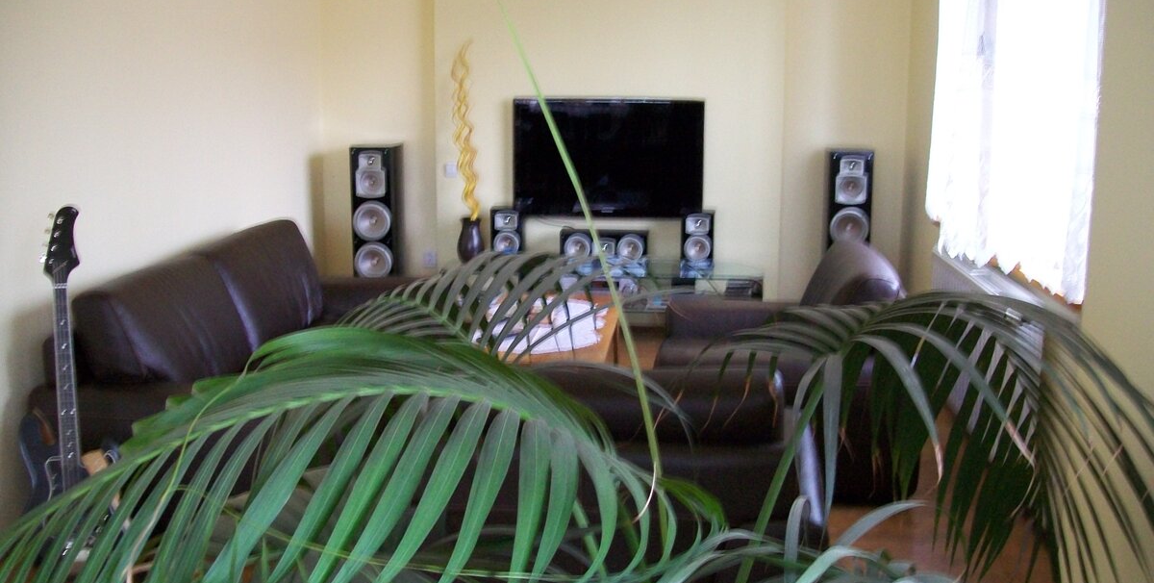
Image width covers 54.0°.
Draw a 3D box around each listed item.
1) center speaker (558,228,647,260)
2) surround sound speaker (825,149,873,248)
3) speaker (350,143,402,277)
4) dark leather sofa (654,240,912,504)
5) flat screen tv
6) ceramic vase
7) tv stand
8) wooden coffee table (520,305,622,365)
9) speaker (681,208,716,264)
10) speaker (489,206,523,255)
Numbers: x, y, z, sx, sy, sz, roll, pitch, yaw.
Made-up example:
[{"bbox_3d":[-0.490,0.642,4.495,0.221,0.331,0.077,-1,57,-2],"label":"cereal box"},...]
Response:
[{"bbox_3d":[0.152,-0.238,6.136,0.465,0.165,0.210,1,10,3],"label":"center speaker"},{"bbox_3d":[1.582,-0.276,6.625,0.240,1.100,0.380,2,10,9],"label":"surround sound speaker"},{"bbox_3d":[-1.153,-0.298,6.625,0.240,1.100,0.380,0,10,0],"label":"speaker"},{"bbox_3d":[0.718,0.224,4.347,0.920,0.860,1.080,0,10,0],"label":"dark leather sofa"},{"bbox_3d":[0.171,-0.751,6.323,1.060,0.645,0.070,1,10,3],"label":"flat screen tv"},{"bbox_3d":[-0.563,-0.255,5.921,0.140,0.260,0.140,0,10,0],"label":"ceramic vase"},{"bbox_3d":[0.144,0.118,6.024,1.600,0.500,0.680,1,10,3],"label":"tv stand"},{"bbox_3d":[-0.163,0.376,4.577,0.620,0.470,1.250,1,10,3],"label":"wooden coffee table"},{"bbox_3d":[0.657,-0.292,6.136,0.170,0.280,0.210,1,10,4],"label":"speaker"},{"bbox_3d":[-0.378,-0.305,6.135,0.170,0.280,0.210,1,10,1],"label":"speaker"}]

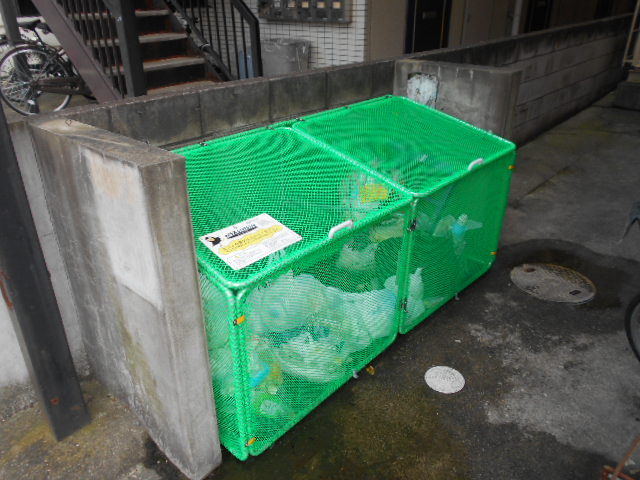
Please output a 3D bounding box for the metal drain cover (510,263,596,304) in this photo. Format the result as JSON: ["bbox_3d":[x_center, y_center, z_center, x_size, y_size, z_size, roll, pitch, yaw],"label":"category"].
[{"bbox_3d":[1.282,0.244,2.653,0.428,0.030,0.428,-2,27,1],"label":"metal drain cover"}]

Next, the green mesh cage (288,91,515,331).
[{"bbox_3d":[0.430,-0.201,2.630,0.773,0.871,0.904,22,33,40],"label":"green mesh cage"}]

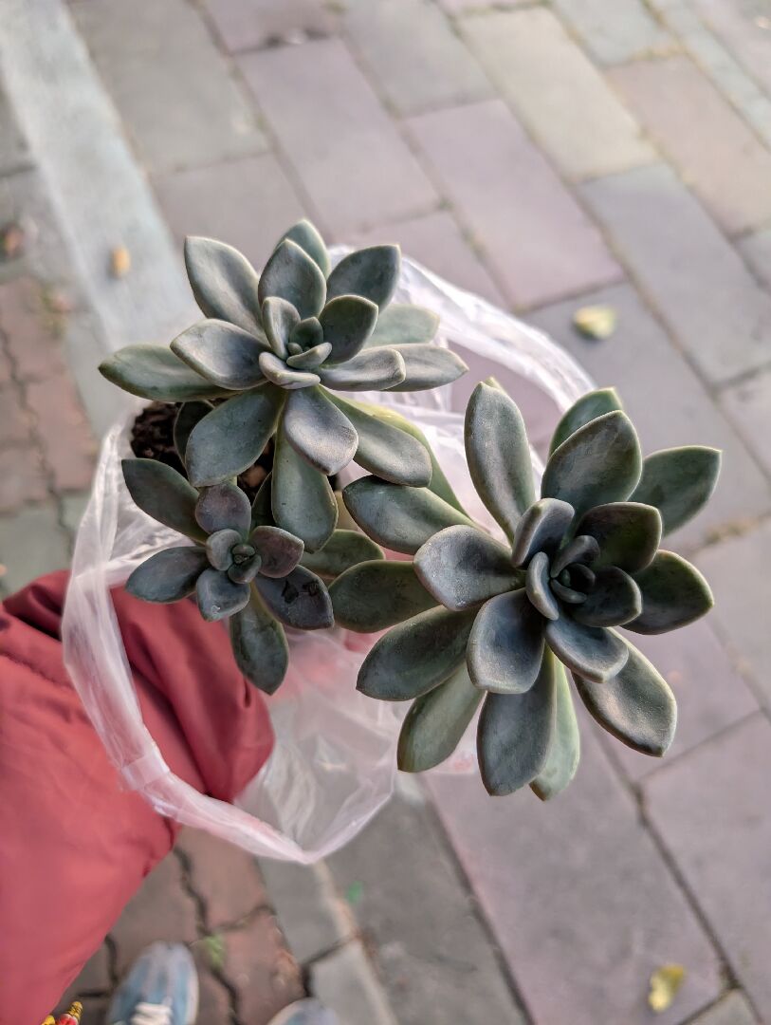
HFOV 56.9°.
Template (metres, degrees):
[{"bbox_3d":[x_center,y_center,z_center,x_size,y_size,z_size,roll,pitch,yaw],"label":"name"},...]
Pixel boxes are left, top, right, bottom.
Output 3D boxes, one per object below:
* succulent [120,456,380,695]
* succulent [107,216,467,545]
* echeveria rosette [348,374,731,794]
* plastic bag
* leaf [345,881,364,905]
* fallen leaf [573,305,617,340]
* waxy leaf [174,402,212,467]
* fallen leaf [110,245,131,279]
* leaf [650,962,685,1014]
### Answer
[{"bbox_3d":[-0.061,0.025,0.305,0.102,0.060,0.102,0,68,-10],"label":"succulent"},{"bbox_3d":[-0.039,-0.055,0.295,0.148,0.085,0.148,0,68,-10],"label":"succulent"},{"bbox_3d":[0.060,0.025,0.290,0.169,0.088,0.169,0,68,-19],"label":"echeveria rosette"},{"bbox_3d":[-0.020,0.025,0.385,0.280,0.190,0.290,0,68,-10],"label":"plastic bag"},{"bbox_3d":[-0.042,0.519,0.972,0.018,0.008,0.028,22,66,0],"label":"leaf"},{"bbox_3d":[0.424,-0.384,1.430,0.084,0.018,0.060,-3,68,-11],"label":"fallen leaf"},{"bbox_3d":[-0.086,-0.035,0.320,0.022,0.016,0.034,13,66,-4],"label":"waxy leaf"},{"bbox_3d":[-0.487,-0.463,1.308,0.027,0.012,0.055,-4,68,-11],"label":"fallen leaf"},{"bbox_3d":[0.389,0.655,0.988,0.066,0.014,0.038,-40,79,-22],"label":"leaf"}]

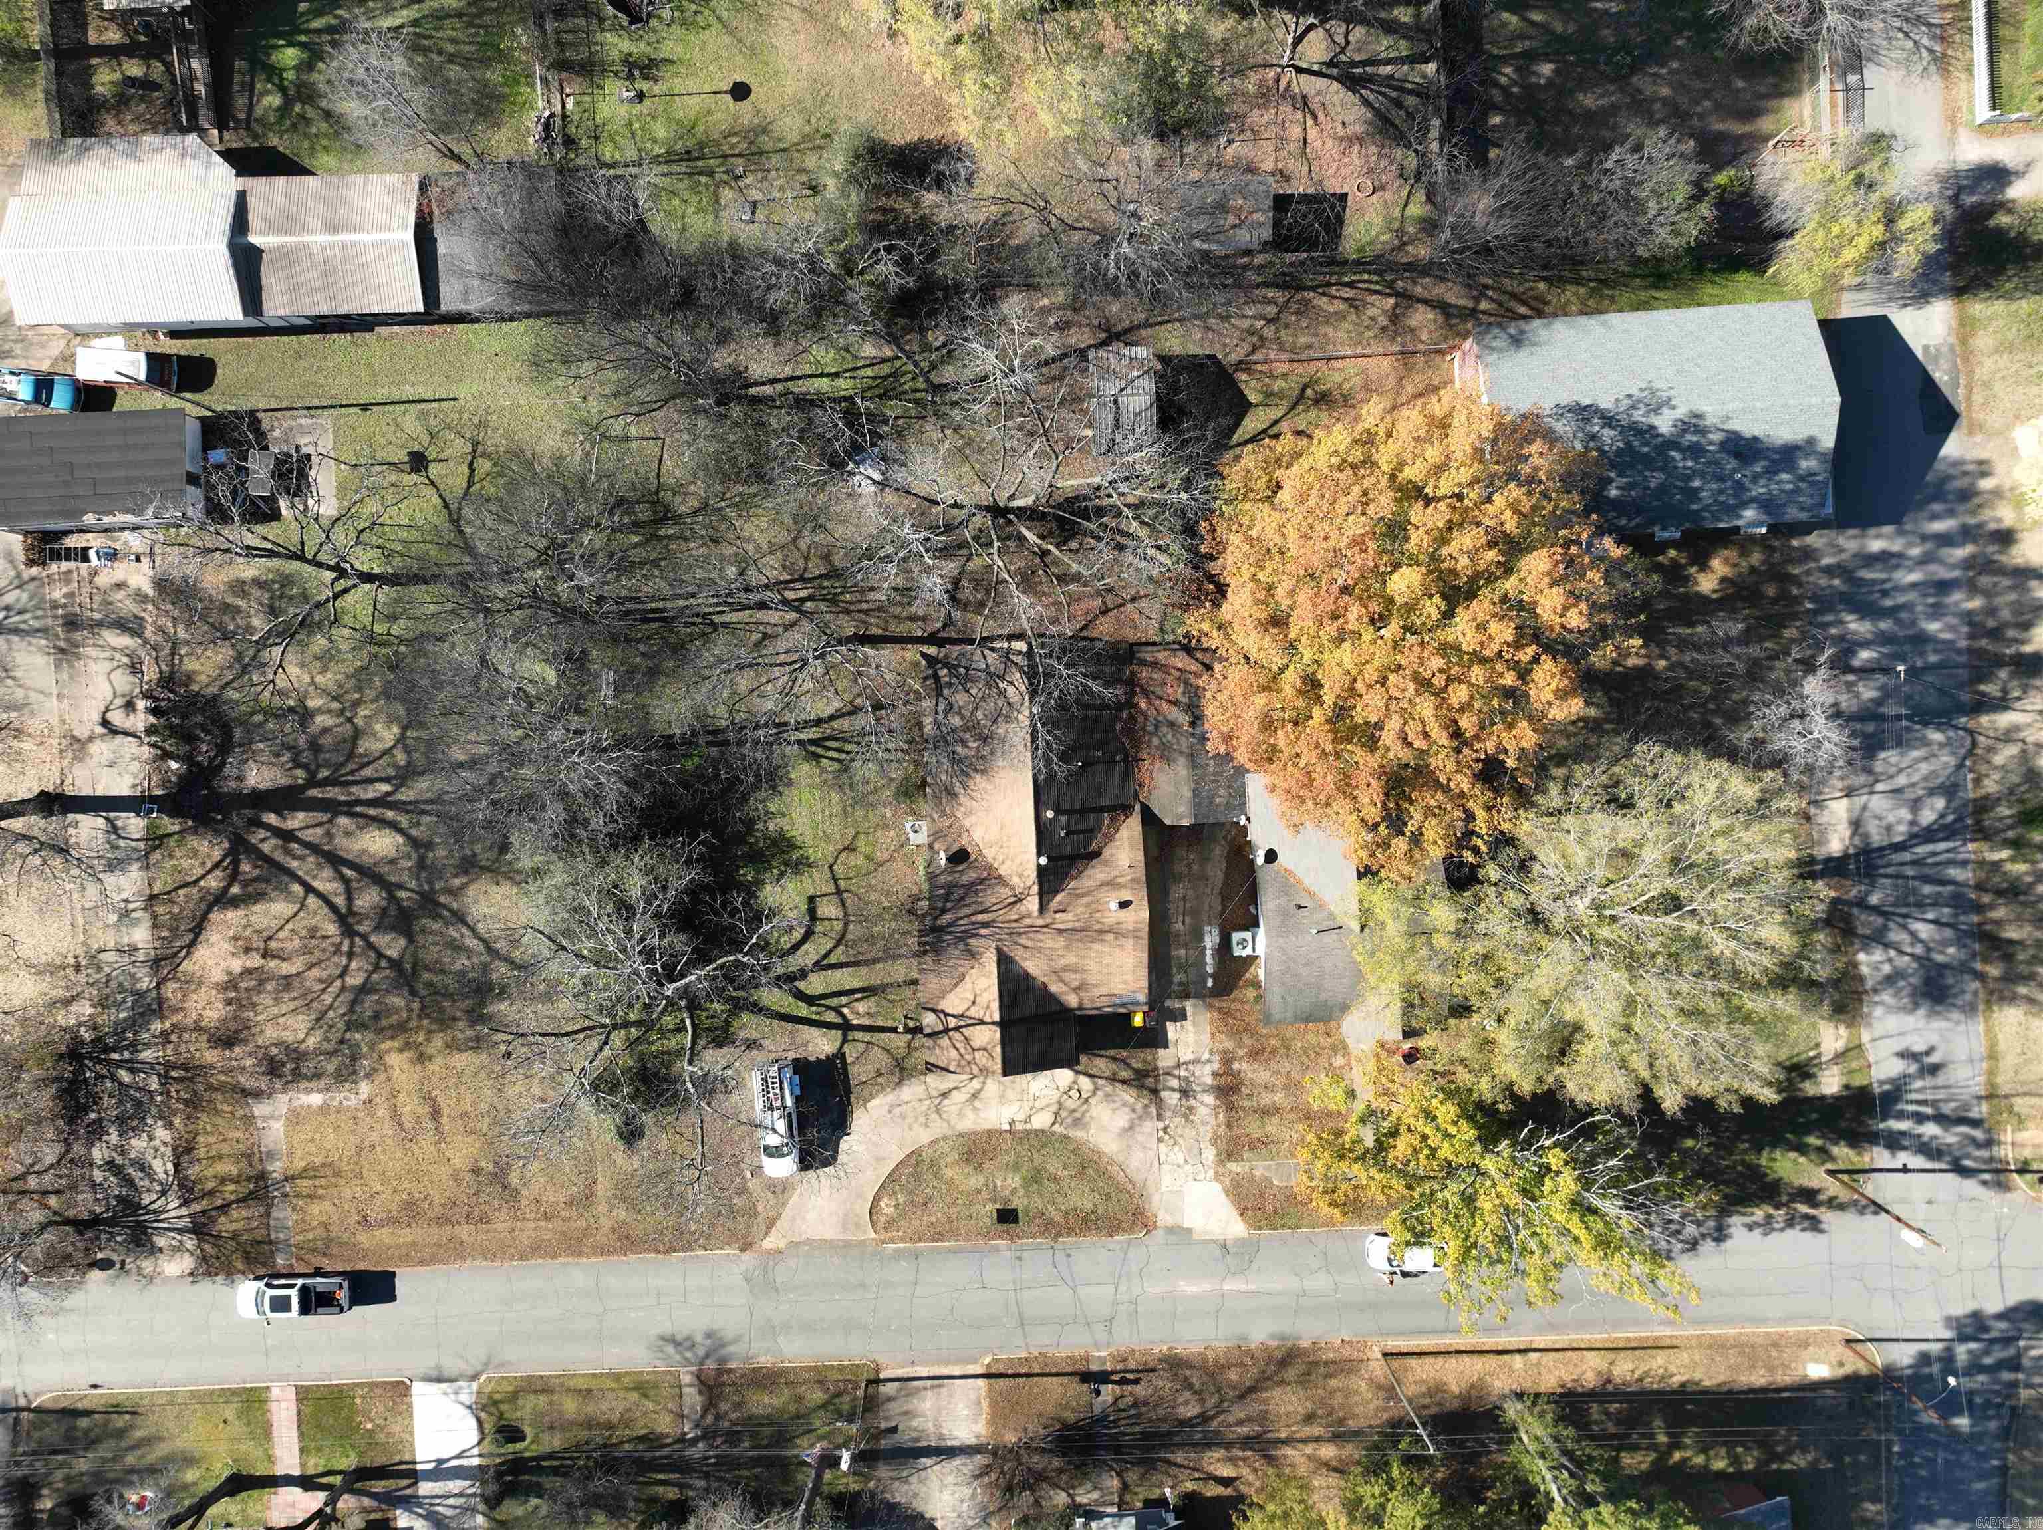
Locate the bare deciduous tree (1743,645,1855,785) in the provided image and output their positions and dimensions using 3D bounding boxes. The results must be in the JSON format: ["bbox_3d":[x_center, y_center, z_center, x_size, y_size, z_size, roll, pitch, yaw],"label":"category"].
[{"bbox_3d":[36.606,-2.325,67.127,4.500,7.000,6.000,-2,92,0],"label":"bare deciduous tree"}]

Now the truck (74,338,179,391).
[{"bbox_3d":[-43.228,-19.096,68.713,4.450,1.750,1.850,5,92,0],"label":"truck"}]

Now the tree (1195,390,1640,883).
[{"bbox_3d":[16.668,-5.515,61.653,18.500,17.500,20.500,-2,92,0],"label":"tree"}]

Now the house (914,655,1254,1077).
[{"bbox_3d":[3.003,4.254,68.043,15.600,5.400,20.000,-2,92,0],"label":"house"}]

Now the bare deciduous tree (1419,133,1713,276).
[{"bbox_3d":[25.324,-26.220,66.357,12.300,6.500,5.800,-2,92,0],"label":"bare deciduous tree"}]

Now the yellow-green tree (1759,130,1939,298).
[{"bbox_3d":[38.788,-25.784,66.585,7.200,6.200,7.200,-2,92,0],"label":"yellow-green tree"}]

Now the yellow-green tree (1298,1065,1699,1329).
[{"bbox_3d":[20.762,18.788,64.409,16.500,14.000,11.500,-2,92,0],"label":"yellow-green tree"}]

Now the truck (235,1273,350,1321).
[{"bbox_3d":[-36.178,26.517,70.510,5.800,1.920,2.050,-2,92,0],"label":"truck"}]

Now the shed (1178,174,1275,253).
[{"bbox_3d":[9.726,-26.579,68.173,4.600,2.700,3.200,-2,92,0],"label":"shed"}]

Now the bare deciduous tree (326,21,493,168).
[{"bbox_3d":[-27.802,-29.670,64.226,5.000,10.000,5.200,-2,92,0],"label":"bare deciduous tree"}]

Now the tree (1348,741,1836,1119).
[{"bbox_3d":[24.071,6.678,61.931,19.500,18.000,16.500,-2,92,0],"label":"tree"}]

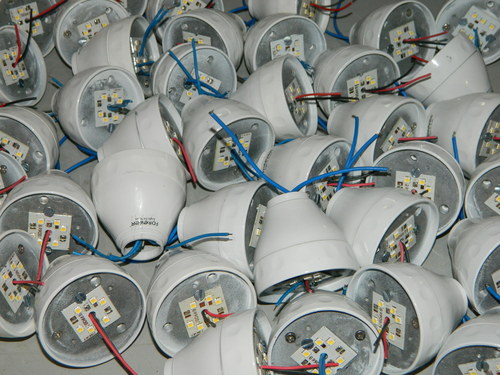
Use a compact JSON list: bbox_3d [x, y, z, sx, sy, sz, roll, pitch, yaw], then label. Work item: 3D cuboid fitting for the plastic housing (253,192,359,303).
[{"bbox_3d":[0.029,0.033,0.491,0.061,0.061,0.055,-10,68,-9],"label":"plastic housing"}]

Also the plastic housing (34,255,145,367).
[{"bbox_3d":[-0.097,0.061,0.465,0.060,0.060,0.055,-24,33,-20],"label":"plastic housing"}]

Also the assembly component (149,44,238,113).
[{"bbox_3d":[-0.043,-0.078,0.607,0.061,0.061,0.056,-8,20,-8],"label":"assembly component"}]

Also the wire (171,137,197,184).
[{"bbox_3d":[-0.044,-0.018,0.555,0.004,0.037,0.004,4,38,46],"label":"wire"}]

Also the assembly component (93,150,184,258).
[{"bbox_3d":[-0.070,0.017,0.529,0.061,0.061,0.055,-6,56,-5],"label":"assembly component"}]

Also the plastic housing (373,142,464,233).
[{"bbox_3d":[0.112,-0.004,0.522,0.060,0.060,0.055,22,26,20],"label":"plastic housing"}]

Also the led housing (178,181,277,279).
[{"bbox_3d":[-0.015,0.026,0.517,0.055,0.061,0.061,2,44,24],"label":"led housing"}]

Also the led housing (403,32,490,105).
[{"bbox_3d":[0.150,-0.072,0.587,0.055,0.060,0.060,45,59,6],"label":"led housing"}]

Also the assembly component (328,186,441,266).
[{"bbox_3d":[0.077,0.024,0.517,0.061,0.061,0.056,-30,42,-26],"label":"assembly component"}]

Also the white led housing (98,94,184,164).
[{"bbox_3d":[-0.074,-0.025,0.569,0.055,0.061,0.061,-22,46,8],"label":"white led housing"}]

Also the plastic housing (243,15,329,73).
[{"bbox_3d":[0.020,-0.112,0.650,0.061,0.061,0.055,-19,33,-17],"label":"plastic housing"}]

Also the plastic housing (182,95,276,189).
[{"bbox_3d":[-0.023,-0.039,0.580,0.061,0.061,0.055,-24,46,-21],"label":"plastic housing"}]

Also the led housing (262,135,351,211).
[{"bbox_3d":[0.032,-0.007,0.527,0.055,0.060,0.060,16,47,39],"label":"led housing"}]

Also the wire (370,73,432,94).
[{"bbox_3d":[0.105,-0.073,0.583,0.052,0.005,0.004,-11,5,33],"label":"wire"}]

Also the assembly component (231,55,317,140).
[{"bbox_3d":[0.012,-0.060,0.604,0.056,0.061,0.061,-14,40,26],"label":"assembly component"}]

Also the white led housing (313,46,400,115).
[{"bbox_3d":[0.072,-0.079,0.608,0.061,0.061,0.056,-17,31,-16],"label":"white led housing"}]

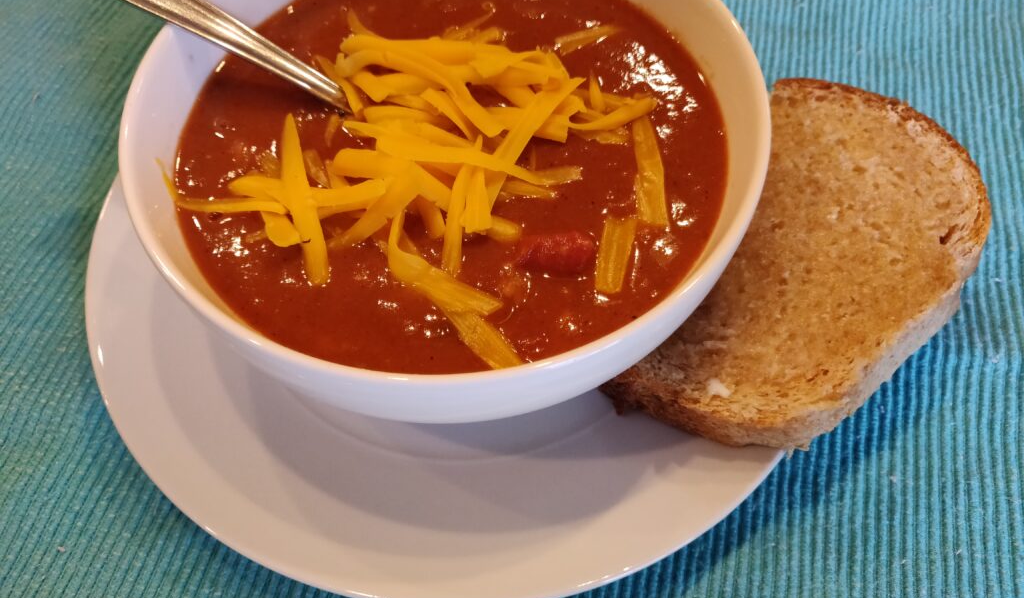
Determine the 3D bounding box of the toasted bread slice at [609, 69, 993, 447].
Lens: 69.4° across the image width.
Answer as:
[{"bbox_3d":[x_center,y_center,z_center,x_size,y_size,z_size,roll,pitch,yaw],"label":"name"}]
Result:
[{"bbox_3d":[0.076,-0.009,0.209,0.125,0.018,0.082,-45,57,-11],"label":"toasted bread slice"}]

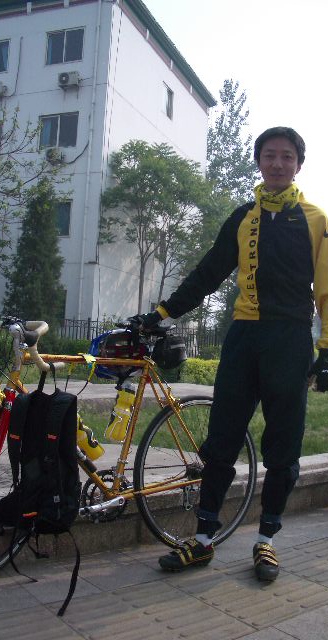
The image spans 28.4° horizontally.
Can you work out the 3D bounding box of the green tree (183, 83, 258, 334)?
[{"bbox_3d":[3.280,-5.950,37.000,4.400,15.700,4.400,3,-2,0],"label":"green tree"}]

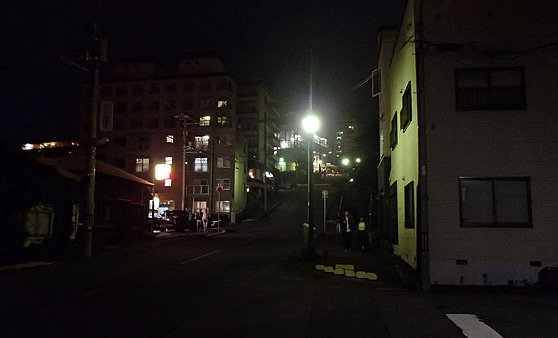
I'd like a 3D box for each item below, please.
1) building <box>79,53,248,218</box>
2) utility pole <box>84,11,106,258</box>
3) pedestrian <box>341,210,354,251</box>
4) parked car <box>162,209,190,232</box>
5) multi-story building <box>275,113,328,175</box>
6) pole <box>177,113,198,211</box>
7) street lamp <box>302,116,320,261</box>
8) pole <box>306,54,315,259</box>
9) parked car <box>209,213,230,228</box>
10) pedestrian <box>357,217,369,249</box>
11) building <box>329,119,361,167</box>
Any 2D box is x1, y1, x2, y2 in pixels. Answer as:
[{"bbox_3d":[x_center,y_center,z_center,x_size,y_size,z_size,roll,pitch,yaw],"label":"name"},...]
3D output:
[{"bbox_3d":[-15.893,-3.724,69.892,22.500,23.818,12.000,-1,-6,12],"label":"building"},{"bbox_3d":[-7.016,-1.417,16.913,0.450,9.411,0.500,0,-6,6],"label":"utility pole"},{"bbox_3d":[2.926,2.634,19.036,0.520,1.715,0.340,1,-6,-3],"label":"pedestrian"},{"bbox_3d":[-8.448,4.284,36.550,1.700,1.751,4.200,1,-6,-3],"label":"parked car"},{"bbox_3d":[6.301,-5.273,120.845,11.000,16.412,11.000,-4,-7,40],"label":"multi-story building"},{"bbox_3d":[-8.914,0.146,43.185,1.700,11.337,0.500,1,-6,-6],"label":"pole"},{"bbox_3d":[1.111,0.612,15.716,0.550,5.083,0.550,-1,-6,11],"label":"street lamp"},{"bbox_3d":[1.141,-0.591,16.035,0.320,7.581,0.320,0,-6,0],"label":"pole"},{"bbox_3d":[-5.724,4.998,42.511,1.700,1.497,4.200,1,-6,-2],"label":"parked car"},{"bbox_3d":[3.720,2.844,19.619,0.480,1.470,0.320,1,-6,-3],"label":"pedestrian"},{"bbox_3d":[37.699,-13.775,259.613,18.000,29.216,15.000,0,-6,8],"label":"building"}]

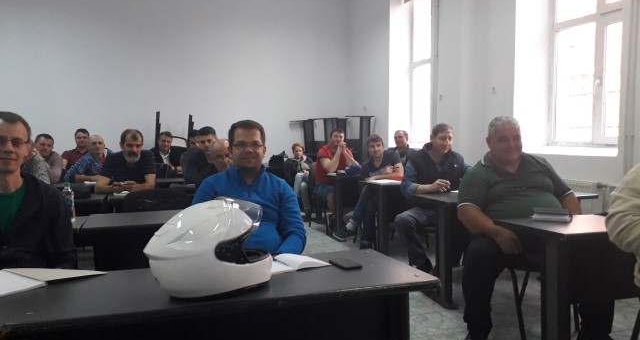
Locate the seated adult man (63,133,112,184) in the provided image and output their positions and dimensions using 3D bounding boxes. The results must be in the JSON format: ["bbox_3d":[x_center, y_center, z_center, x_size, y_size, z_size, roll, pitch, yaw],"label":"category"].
[{"bbox_3d":[-2.599,0.236,5.670,0.580,1.260,0.800,-2,3,-23],"label":"seated adult man"}]

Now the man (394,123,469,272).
[{"bbox_3d":[0.901,0.286,4.071,0.600,1.300,0.800,0,3,-3],"label":"man"}]

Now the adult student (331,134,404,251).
[{"bbox_3d":[0.528,0.230,5.664,0.749,1.251,0.768,-1,3,3],"label":"adult student"}]

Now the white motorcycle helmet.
[{"bbox_3d":[-0.324,0.212,1.468,0.345,0.260,0.250,-1,3,-16],"label":"white motorcycle helmet"}]

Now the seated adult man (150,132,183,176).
[{"bbox_3d":[-2.119,0.140,6.967,0.520,1.310,0.800,-1,3,-14],"label":"seated adult man"}]

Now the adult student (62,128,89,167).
[{"bbox_3d":[-3.129,0.153,6.617,0.540,1.330,0.800,-2,3,-23],"label":"adult student"}]

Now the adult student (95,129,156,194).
[{"bbox_3d":[-1.669,0.293,4.321,0.560,1.280,0.820,-1,3,-21],"label":"adult student"}]

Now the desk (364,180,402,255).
[{"bbox_3d":[1.188,0.501,5.285,1.250,0.740,0.550,-1,3,-13],"label":"desk"}]

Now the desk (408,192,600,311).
[{"bbox_3d":[1.433,0.573,3.907,1.250,0.740,0.550,-1,3,-13],"label":"desk"}]

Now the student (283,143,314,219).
[{"bbox_3d":[-0.334,0.165,7.770,0.500,1.160,0.800,-1,3,-6],"label":"student"}]

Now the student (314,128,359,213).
[{"bbox_3d":[0.221,0.147,6.467,0.580,1.330,0.800,0,3,-5],"label":"student"}]

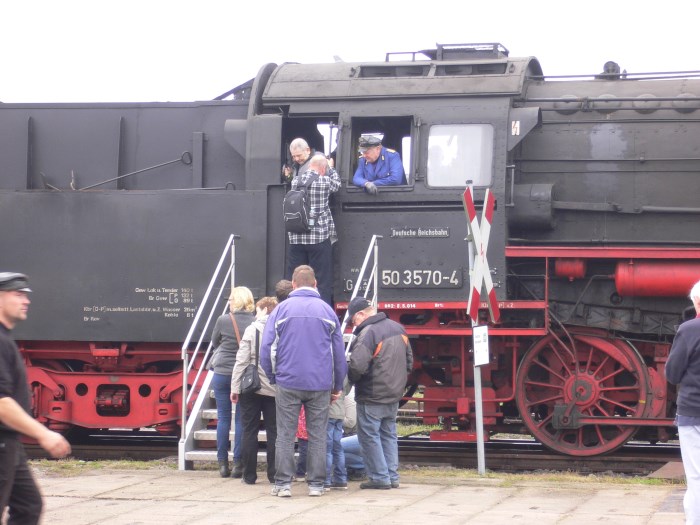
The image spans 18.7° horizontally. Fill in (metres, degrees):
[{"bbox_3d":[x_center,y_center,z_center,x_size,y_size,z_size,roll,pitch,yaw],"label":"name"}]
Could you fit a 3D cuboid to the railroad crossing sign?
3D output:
[{"bbox_3d":[1.168,-0.065,18.750,0.070,1.200,0.720,-3,-1,24],"label":"railroad crossing sign"}]

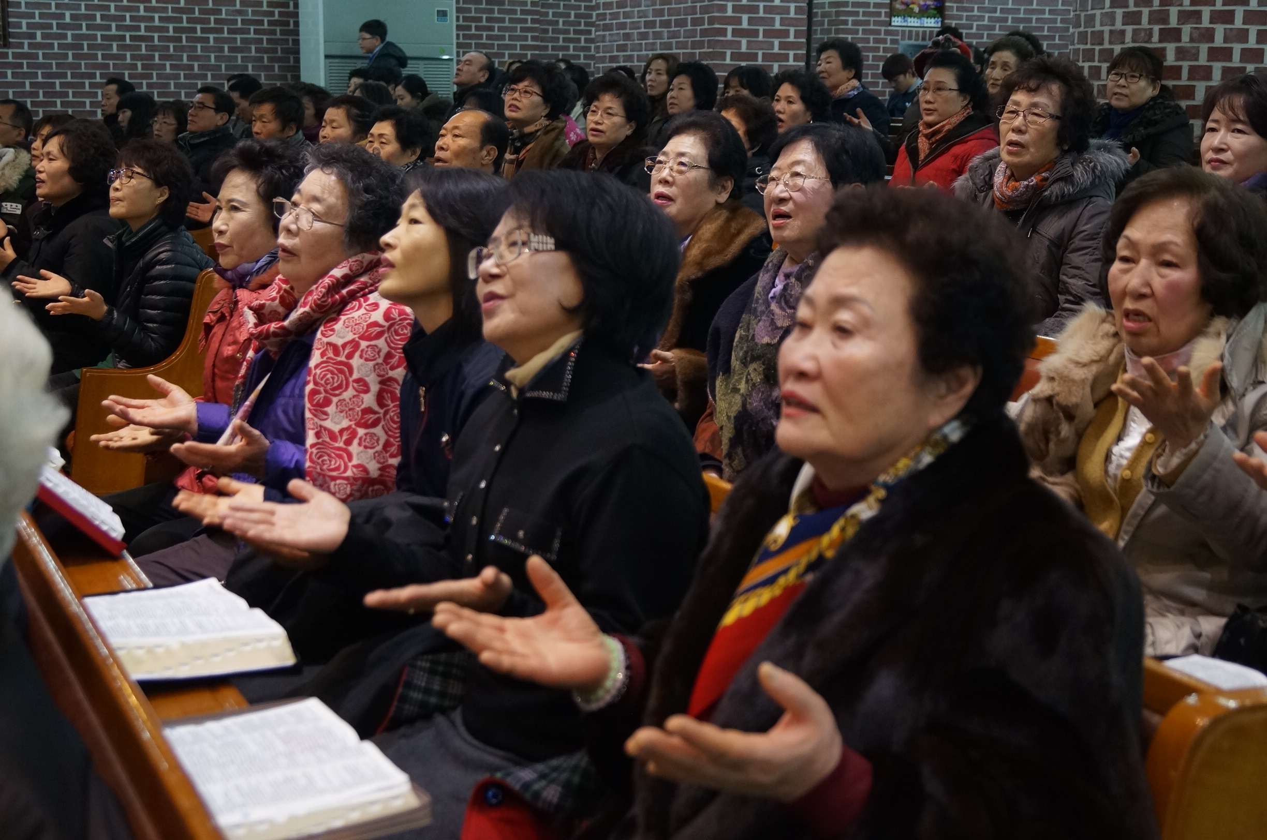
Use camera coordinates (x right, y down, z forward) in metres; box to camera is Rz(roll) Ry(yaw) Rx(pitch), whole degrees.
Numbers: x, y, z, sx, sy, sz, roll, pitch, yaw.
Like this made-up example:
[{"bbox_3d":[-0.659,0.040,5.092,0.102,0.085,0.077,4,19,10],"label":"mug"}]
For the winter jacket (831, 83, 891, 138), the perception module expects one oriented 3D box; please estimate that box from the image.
[{"bbox_3d":[0.982,-1.178,6.888,0.430,0.600,0.480,-6,14,-28],"label":"winter jacket"}]

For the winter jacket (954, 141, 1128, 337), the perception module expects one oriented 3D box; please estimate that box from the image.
[{"bbox_3d":[0.907,-0.309,3.616,0.430,0.620,0.490,-6,14,-28],"label":"winter jacket"}]

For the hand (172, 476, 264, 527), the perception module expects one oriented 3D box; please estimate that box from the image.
[{"bbox_3d":[-0.570,0.110,2.214,0.135,0.070,0.085,-6,14,-28],"label":"hand"}]

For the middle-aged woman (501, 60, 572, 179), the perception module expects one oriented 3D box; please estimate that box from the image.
[{"bbox_3d":[-0.413,-0.676,5.807,0.620,1.240,0.500,-8,15,-36],"label":"middle-aged woman"}]

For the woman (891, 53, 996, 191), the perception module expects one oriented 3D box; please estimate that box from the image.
[{"bbox_3d":[0.924,-0.548,5.126,0.620,1.240,0.500,-8,15,-36],"label":"woman"}]

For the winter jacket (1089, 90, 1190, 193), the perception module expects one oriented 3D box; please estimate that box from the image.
[{"bbox_3d":[1.736,-0.845,5.552,0.430,0.620,0.490,-6,14,-28],"label":"winter jacket"}]

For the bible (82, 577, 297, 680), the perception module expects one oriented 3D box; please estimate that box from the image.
[{"bbox_3d":[-0.503,0.203,1.688,0.203,0.050,0.305,-6,14,-28],"label":"bible"}]

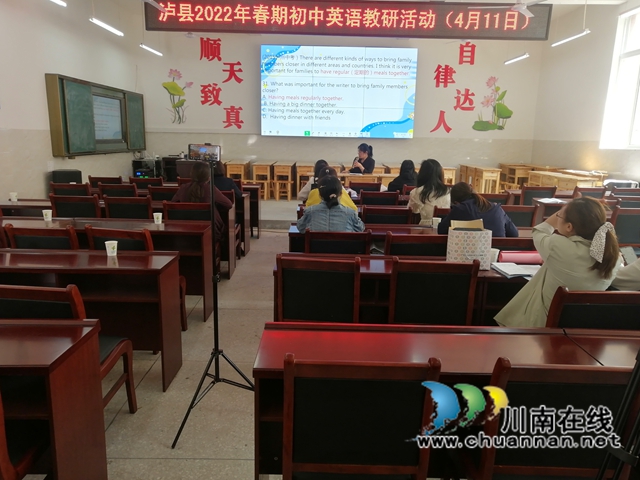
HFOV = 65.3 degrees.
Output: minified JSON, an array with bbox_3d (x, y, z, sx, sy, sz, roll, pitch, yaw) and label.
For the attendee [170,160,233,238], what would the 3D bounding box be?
[{"bbox_3d":[-1.166,-0.137,4.892,0.560,1.250,0.750,1,11,-1],"label":"attendee"}]

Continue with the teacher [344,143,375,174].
[{"bbox_3d":[0.674,-1.043,8.522,0.680,1.188,0.520,-10,16,-41],"label":"teacher"}]

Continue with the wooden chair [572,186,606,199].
[{"bbox_3d":[3.701,-0.346,7.193,0.473,0.896,0.581,0,12,-6],"label":"wooden chair"}]

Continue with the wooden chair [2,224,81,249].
[{"bbox_3d":[-1.804,0.299,3.552,0.450,0.900,0.550,1,11,-1],"label":"wooden chair"}]

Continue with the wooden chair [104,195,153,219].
[{"bbox_3d":[-1.862,-0.030,5.168,0.450,0.900,0.550,1,11,-1],"label":"wooden chair"}]

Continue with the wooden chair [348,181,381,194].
[{"bbox_3d":[0.701,-0.475,7.955,0.470,0.905,0.550,1,11,0],"label":"wooden chair"}]

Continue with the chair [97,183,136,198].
[{"bbox_3d":[-2.364,-0.279,6.188,0.473,0.896,0.581,2,12,2],"label":"chair"}]

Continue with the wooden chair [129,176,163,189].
[{"bbox_3d":[-2.377,-0.467,7.071,0.450,0.890,0.510,1,12,0],"label":"wooden chair"}]

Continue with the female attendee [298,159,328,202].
[{"bbox_3d":[0.018,-0.350,6.270,0.540,1.280,0.740,1,11,0],"label":"female attendee"}]

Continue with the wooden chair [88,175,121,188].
[{"bbox_3d":[-2.968,-0.476,7.243,0.450,0.900,0.550,1,11,-1],"label":"wooden chair"}]

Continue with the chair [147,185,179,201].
[{"bbox_3d":[-1.718,-0.225,6.001,0.473,0.896,0.581,2,12,2],"label":"chair"}]

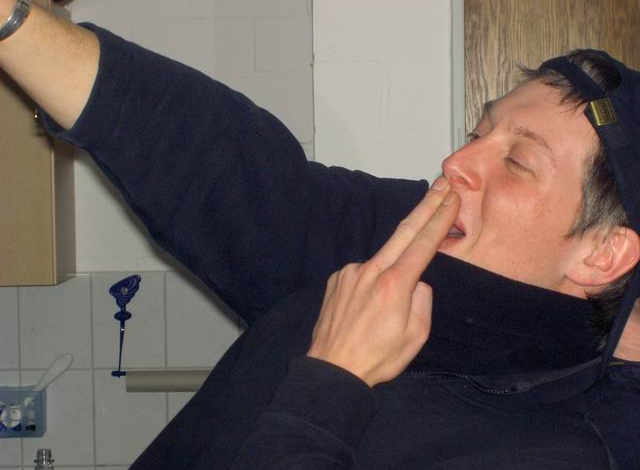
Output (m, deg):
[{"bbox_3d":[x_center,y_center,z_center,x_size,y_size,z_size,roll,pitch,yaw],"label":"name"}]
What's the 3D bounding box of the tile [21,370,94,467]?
[{"bbox_3d":[-0.541,0.379,4.435,0.150,0.200,0.010,-1,3,0],"label":"tile"}]

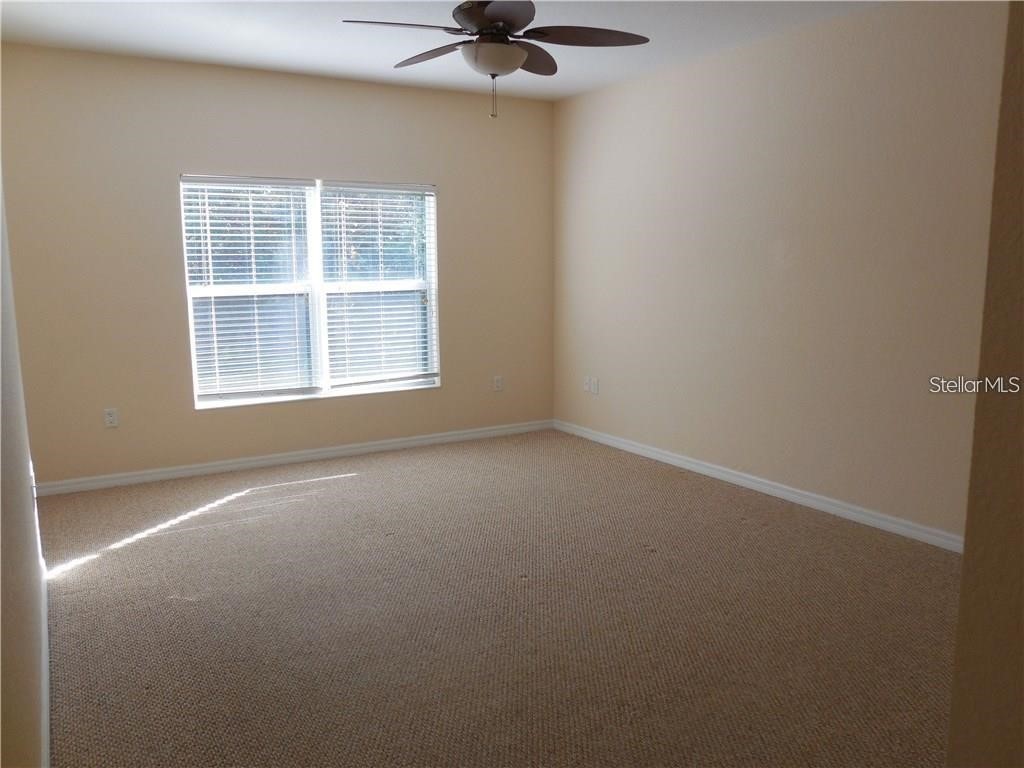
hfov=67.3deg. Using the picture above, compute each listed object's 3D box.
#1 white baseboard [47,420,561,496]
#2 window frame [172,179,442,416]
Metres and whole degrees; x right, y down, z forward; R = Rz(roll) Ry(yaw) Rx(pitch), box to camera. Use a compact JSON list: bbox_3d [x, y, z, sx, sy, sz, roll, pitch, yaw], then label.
[{"bbox_3d":[-1.287,0.510,5.723,3.862,0.083,0.015,-6,10,-31],"label":"white baseboard"},{"bbox_3d":[-1.361,-0.692,5.548,1.811,1.493,0.055,-6,10,-31],"label":"window frame"}]

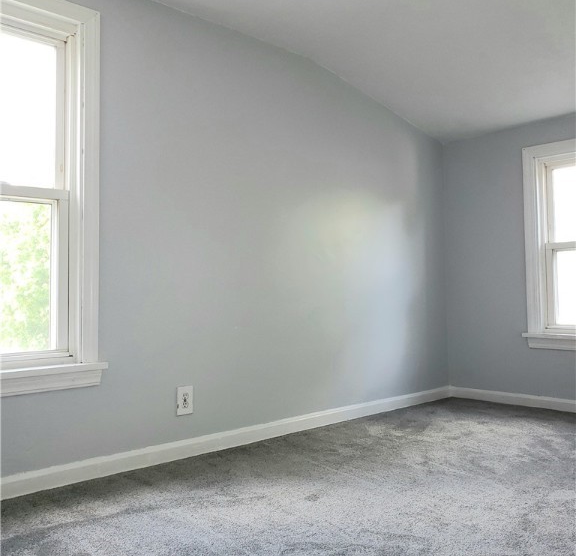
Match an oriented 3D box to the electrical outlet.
[{"bbox_3d":[-0.476,0.573,2.689,0.082,0.126,0.010,1,-3,-43],"label":"electrical outlet"}]

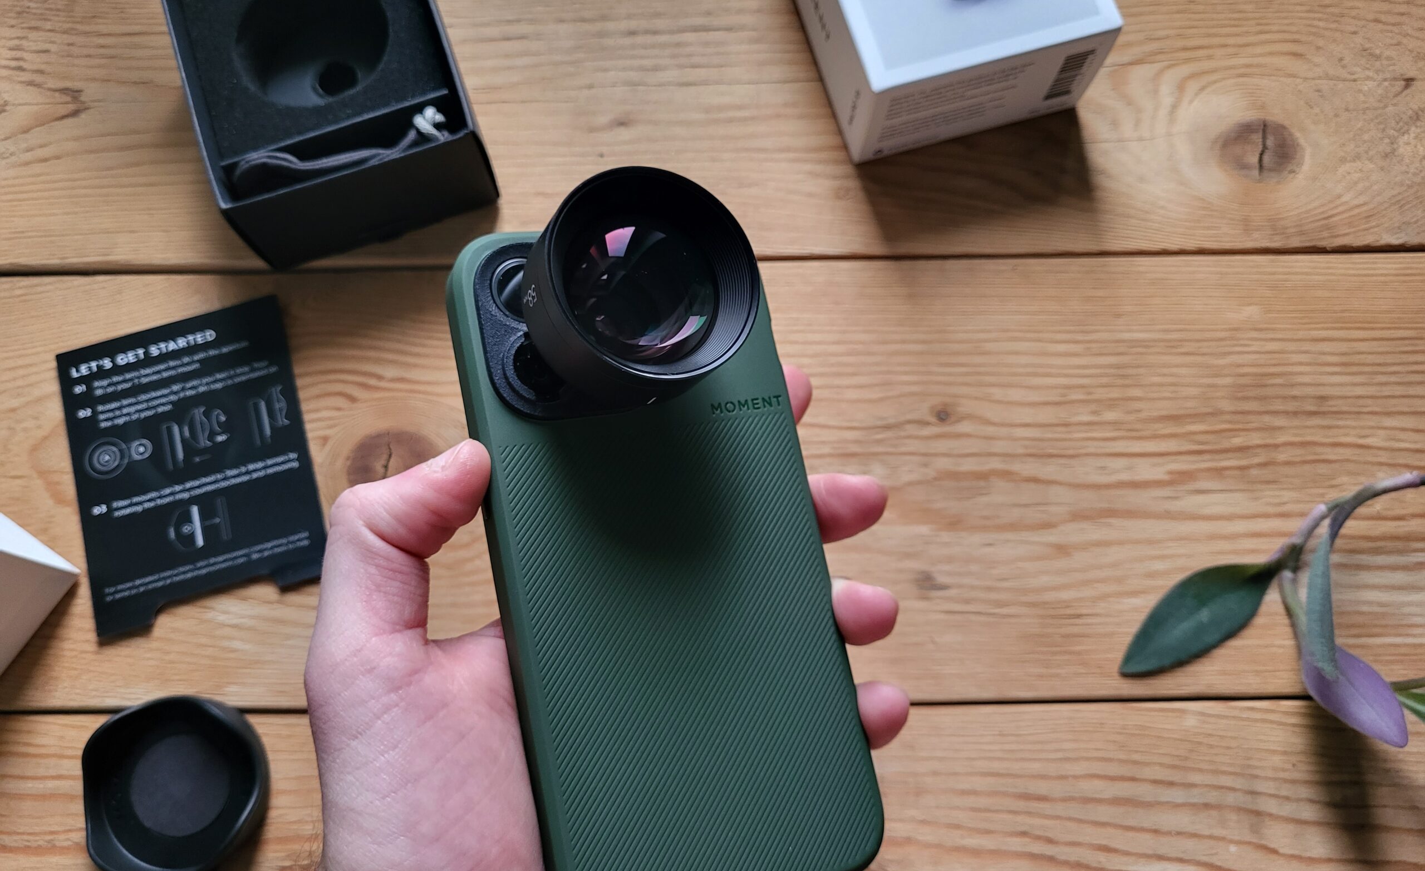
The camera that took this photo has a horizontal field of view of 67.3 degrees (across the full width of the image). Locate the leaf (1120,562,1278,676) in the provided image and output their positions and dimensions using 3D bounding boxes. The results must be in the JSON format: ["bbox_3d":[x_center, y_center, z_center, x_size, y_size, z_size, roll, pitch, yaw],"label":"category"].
[{"bbox_3d":[0.147,0.056,0.323,0.057,0.010,0.026,-32,78,-7],"label":"leaf"}]

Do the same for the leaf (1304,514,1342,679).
[{"bbox_3d":[0.176,0.048,0.305,0.011,0.018,0.043,-3,86,30],"label":"leaf"}]

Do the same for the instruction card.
[{"bbox_3d":[-0.168,0.008,0.344,0.074,0.002,0.096,-16,76,-3],"label":"instruction card"}]

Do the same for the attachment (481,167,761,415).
[{"bbox_3d":[-0.018,-0.029,0.227,0.048,0.033,0.046,-7,78,-25],"label":"attachment"}]

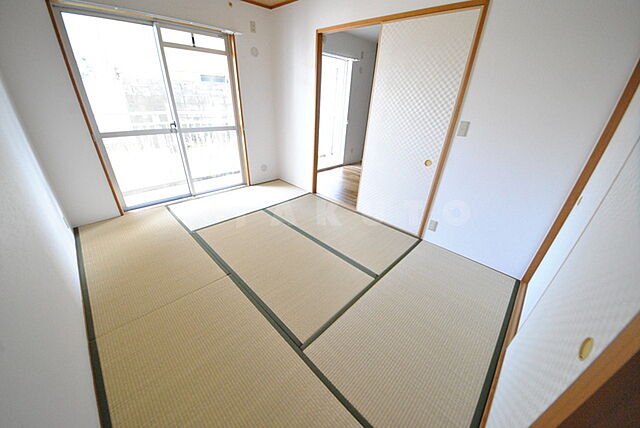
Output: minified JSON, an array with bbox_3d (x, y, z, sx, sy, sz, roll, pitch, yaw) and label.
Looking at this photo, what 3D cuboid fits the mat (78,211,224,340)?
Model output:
[{"bbox_3d":[-1.671,0.339,2.050,1.705,0.050,0.812,26,35,36],"label":"mat"}]

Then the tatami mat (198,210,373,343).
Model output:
[{"bbox_3d":[-0.433,0.397,2.109,1.721,0.050,0.844,26,35,36],"label":"tatami mat"}]

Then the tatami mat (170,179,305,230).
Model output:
[{"bbox_3d":[-1.071,-0.199,3.180,0.846,0.050,1.720,26,35,36],"label":"tatami mat"}]

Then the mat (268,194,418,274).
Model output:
[{"bbox_3d":[0.180,0.137,2.698,1.721,0.050,0.840,26,35,36],"label":"mat"}]

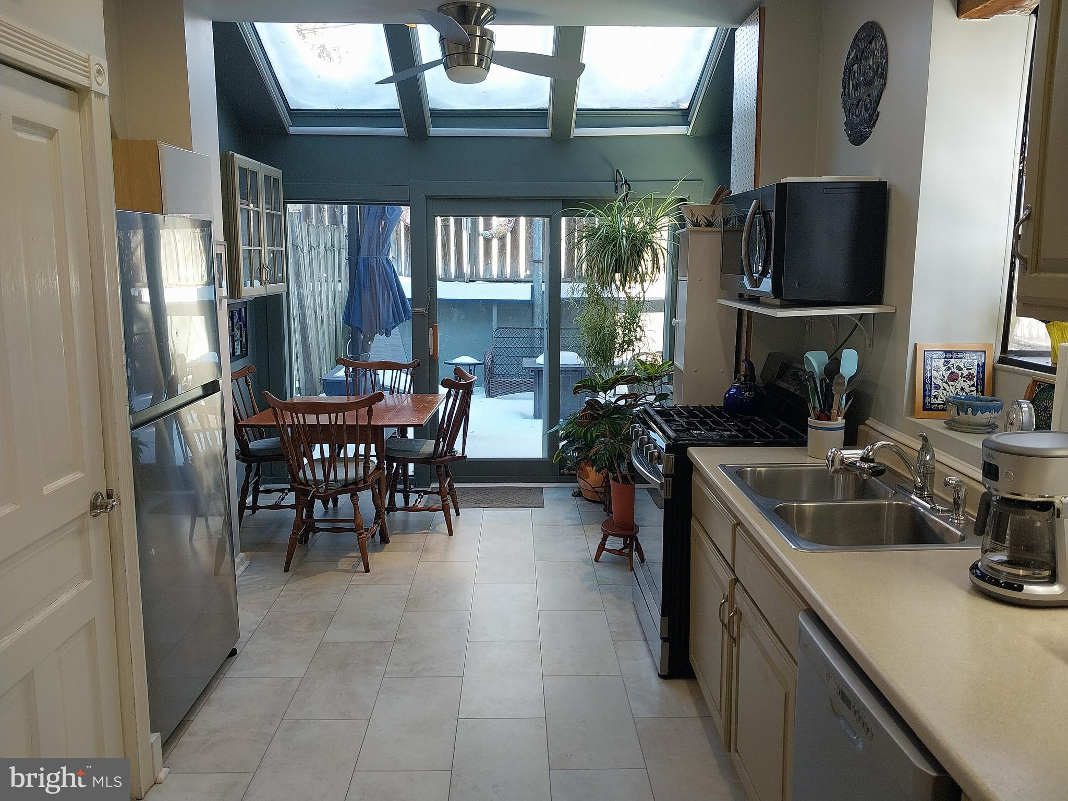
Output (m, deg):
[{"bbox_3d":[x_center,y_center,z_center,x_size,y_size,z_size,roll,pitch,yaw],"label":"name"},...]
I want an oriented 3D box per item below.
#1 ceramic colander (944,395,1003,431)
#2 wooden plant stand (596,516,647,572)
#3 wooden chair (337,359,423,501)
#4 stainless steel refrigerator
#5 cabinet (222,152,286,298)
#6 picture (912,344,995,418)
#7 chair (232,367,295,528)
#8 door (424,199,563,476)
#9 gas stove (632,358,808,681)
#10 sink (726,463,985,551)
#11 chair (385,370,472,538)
[{"bbox_3d":[1.327,0.045,2.421,0.152,0.092,0.152,0,10,-1],"label":"ceramic colander"},{"bbox_3d":[0.473,0.779,4.356,0.255,0.218,0.244,0,11,-1],"label":"wooden plant stand"},{"bbox_3d":[-0.995,0.225,5.075,0.560,0.945,0.570,1,10,2],"label":"wooden chair"},{"bbox_3d":[-1.599,0.254,2.839,0.754,1.778,0.780,0,11,-1],"label":"stainless steel refrigerator"},{"bbox_3d":[-1.710,-0.985,4.596,0.320,0.750,0.920,0,10,-1],"label":"cabinet"},{"bbox_3d":[1.378,-0.062,2.639,0.247,0.247,0.021,1,2,1],"label":"picture"},{"bbox_3d":[-1.578,0.285,4.726,0.570,0.945,0.550,-1,10,-5],"label":"chair"},{"bbox_3d":[-0.285,-0.416,5.683,0.966,1.966,0.052,0,11,-1],"label":"door"},{"bbox_3d":[0.799,0.428,3.386,0.735,1.180,0.755,0,10,-1],"label":"gas stove"},{"bbox_3d":[0.926,0.395,2.406,0.562,0.198,0.796,0,11,-1],"label":"sink"},{"bbox_3d":[-0.625,0.290,4.734,0.570,0.945,0.550,1,10,3],"label":"chair"}]

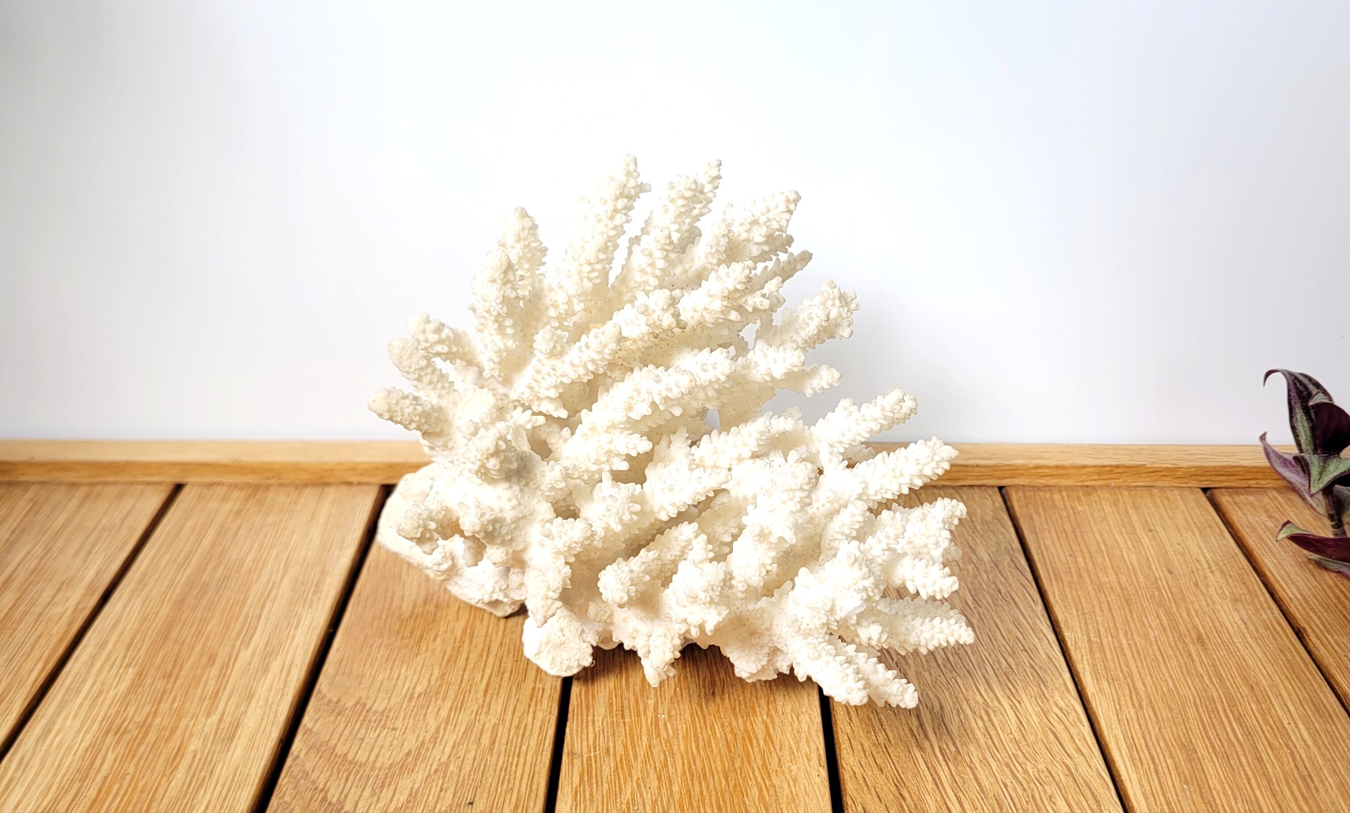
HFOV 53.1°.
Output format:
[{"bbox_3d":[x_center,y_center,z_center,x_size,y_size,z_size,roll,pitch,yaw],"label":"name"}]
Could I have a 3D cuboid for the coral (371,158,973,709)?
[{"bbox_3d":[0.003,-0.001,0.453,0.188,0.152,0.120,4,28,7],"label":"coral"}]

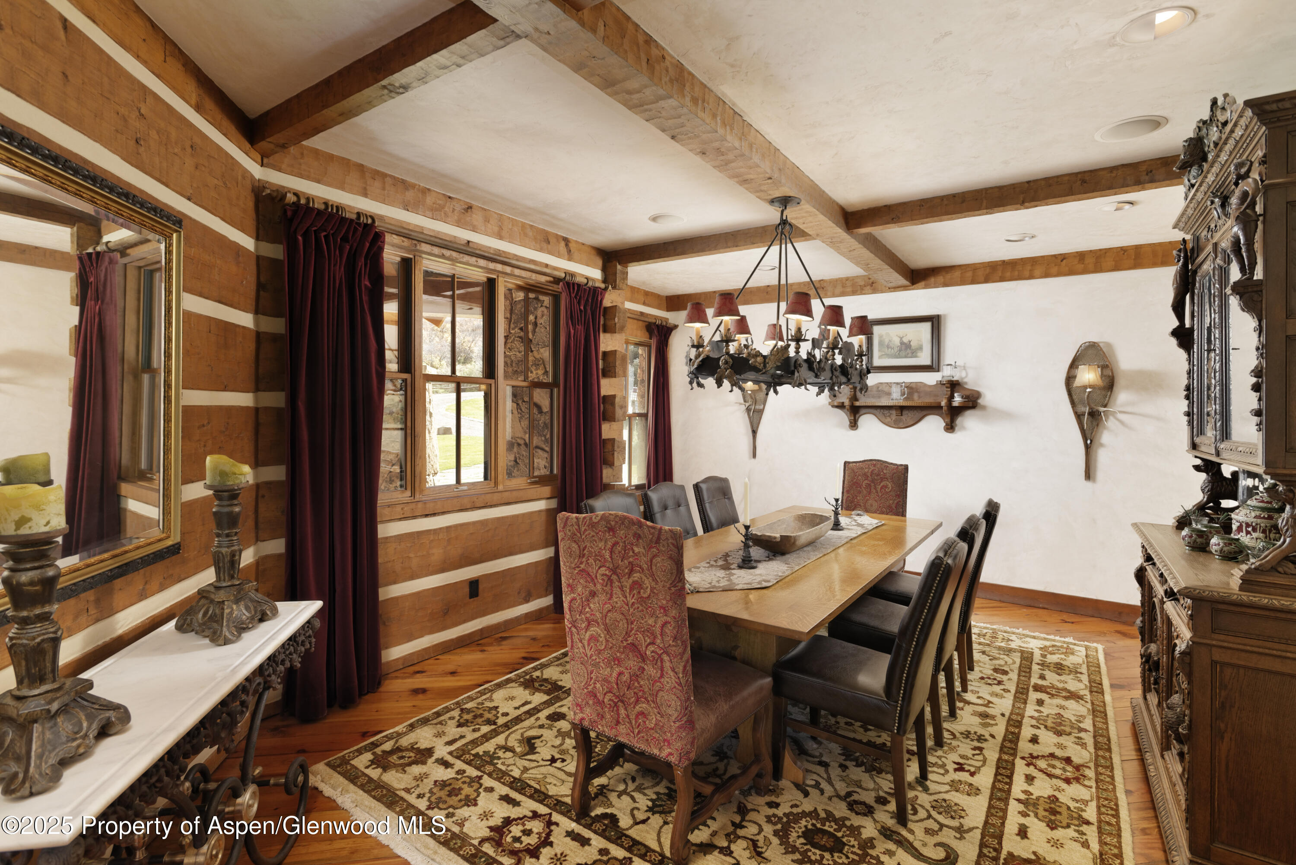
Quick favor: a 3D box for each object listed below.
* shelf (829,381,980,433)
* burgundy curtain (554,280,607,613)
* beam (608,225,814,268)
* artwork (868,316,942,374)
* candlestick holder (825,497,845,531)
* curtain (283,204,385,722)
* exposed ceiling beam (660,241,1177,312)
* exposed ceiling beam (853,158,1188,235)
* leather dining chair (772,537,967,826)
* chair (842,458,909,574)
[{"bbox_3d":[2.166,-0.224,5.319,1.250,0.445,0.200,2,2,35],"label":"shelf"},{"bbox_3d":[-0.489,0.124,4.546,0.160,2.416,0.496,2,2,35],"label":"burgundy curtain"},{"bbox_3d":[0.433,-1.338,4.413,1.690,0.113,0.100,3,3,35],"label":"beam"},{"bbox_3d":[2.236,-0.774,5.359,0.572,0.480,0.035,2,2,35],"label":"artwork"},{"bbox_3d":[1.181,0.509,3.876,0.130,0.205,0.100,2,2,35],"label":"candlestick holder"},{"bbox_3d":[-1.514,0.149,3.006,0.160,2.380,0.480,2,2,35],"label":"curtain"},{"bbox_3d":[2.081,-1.312,5.384,4.580,0.178,0.120,3,3,35],"label":"exposed ceiling beam"},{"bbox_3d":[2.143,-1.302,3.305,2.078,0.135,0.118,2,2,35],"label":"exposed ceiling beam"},{"bbox_3d":[0.889,0.894,2.461,0.650,1.020,0.470,2,2,35],"label":"leather dining chair"},{"bbox_3d":[1.664,0.776,4.704,0.600,1.140,0.650,2,2,35],"label":"chair"}]

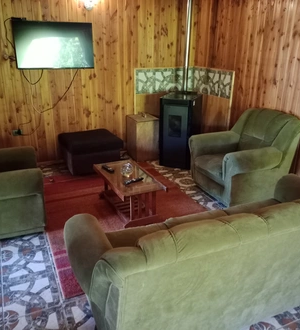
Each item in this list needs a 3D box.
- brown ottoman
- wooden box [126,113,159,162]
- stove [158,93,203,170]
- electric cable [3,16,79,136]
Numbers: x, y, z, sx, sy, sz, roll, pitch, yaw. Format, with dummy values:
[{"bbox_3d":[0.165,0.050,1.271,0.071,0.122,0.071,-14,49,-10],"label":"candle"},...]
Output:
[{"bbox_3d":[-0.809,-0.181,4.351,0.700,0.410,0.650,-8,22,-23],"label":"brown ottoman"},{"bbox_3d":[-0.106,-0.421,4.755,0.370,0.600,0.450,-8,22,-23],"label":"wooden box"},{"bbox_3d":[0.435,-0.499,4.491,0.440,0.940,0.540,8,21,20],"label":"stove"},{"bbox_3d":[-1.370,-1.090,4.110,0.890,1.430,0.100,-8,22,-23],"label":"electric cable"}]

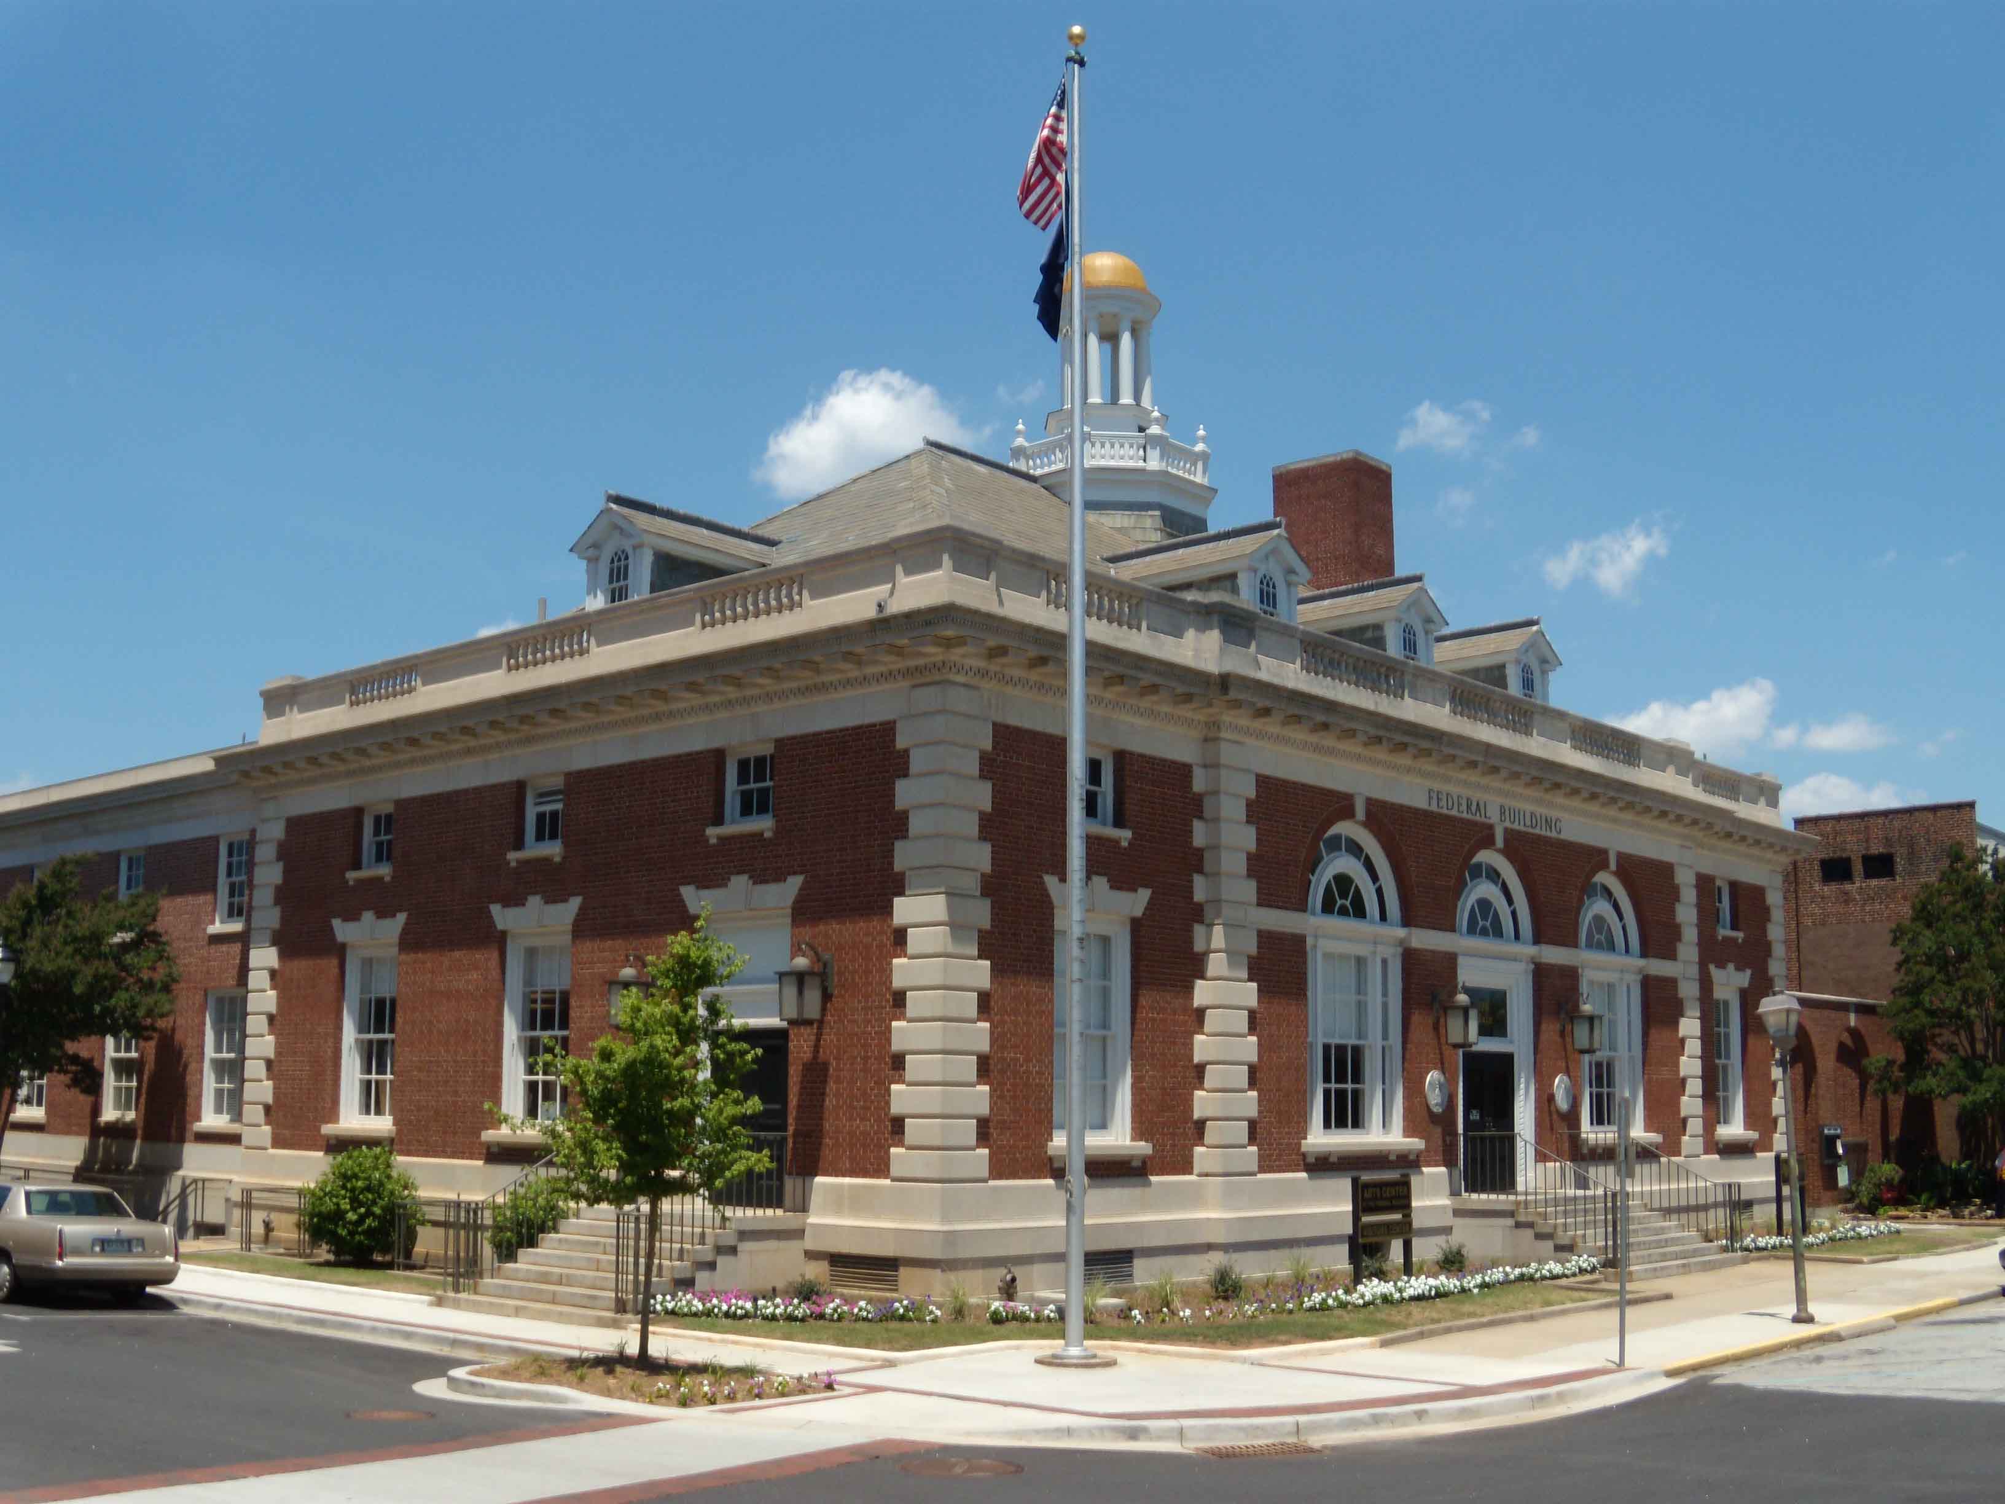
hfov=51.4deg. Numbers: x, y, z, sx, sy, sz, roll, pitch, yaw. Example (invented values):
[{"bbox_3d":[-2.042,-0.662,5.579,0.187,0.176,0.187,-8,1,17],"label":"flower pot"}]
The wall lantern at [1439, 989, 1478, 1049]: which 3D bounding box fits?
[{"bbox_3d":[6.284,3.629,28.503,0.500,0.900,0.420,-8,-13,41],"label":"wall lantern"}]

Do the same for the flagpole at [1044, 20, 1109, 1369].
[{"bbox_3d":[0.704,-0.831,19.295,0.560,12.560,0.560,1,-10,0],"label":"flagpole"}]

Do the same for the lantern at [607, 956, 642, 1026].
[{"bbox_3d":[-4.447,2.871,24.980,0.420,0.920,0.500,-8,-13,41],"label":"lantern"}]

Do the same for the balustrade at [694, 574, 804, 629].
[{"bbox_3d":[-3.028,-1.797,25.009,1.860,0.430,0.200,-8,-13,41],"label":"balustrade"}]

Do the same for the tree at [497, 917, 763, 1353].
[{"bbox_3d":[-3.198,3.259,18.038,2.300,3.850,2.200,1,-10,0],"label":"tree"}]

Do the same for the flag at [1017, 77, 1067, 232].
[{"bbox_3d":[0.378,-5.669,19.730,0.500,1.520,0.360,1,-10,0],"label":"flag"}]

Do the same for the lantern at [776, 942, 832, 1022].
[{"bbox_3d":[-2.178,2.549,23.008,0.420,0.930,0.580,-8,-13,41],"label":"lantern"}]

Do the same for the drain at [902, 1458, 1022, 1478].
[{"bbox_3d":[-0.270,4.816,13.969,0.820,0.040,0.820,1,-10,0],"label":"drain"}]

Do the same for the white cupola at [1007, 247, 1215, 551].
[{"bbox_3d":[1.943,-6.080,36.950,3.700,5.850,3.700,-8,-13,41],"label":"white cupola"}]

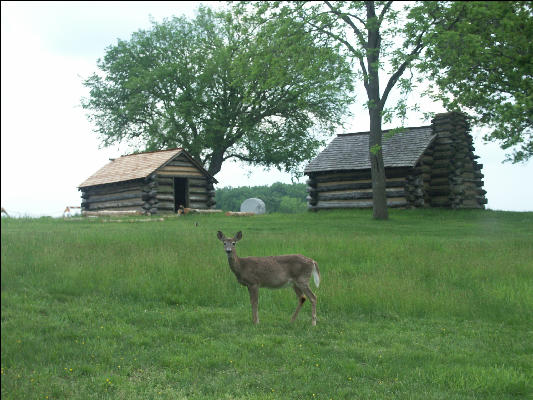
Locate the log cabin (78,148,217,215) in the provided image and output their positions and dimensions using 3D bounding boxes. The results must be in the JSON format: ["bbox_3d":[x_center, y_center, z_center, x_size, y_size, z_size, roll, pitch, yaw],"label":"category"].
[{"bbox_3d":[-6.360,-0.947,53.092,5.500,3.400,5.300,-2,-1,42],"label":"log cabin"}]

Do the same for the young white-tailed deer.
[{"bbox_3d":[0.025,0.972,12.000,1.280,1.170,0.380,-1,-1,7],"label":"young white-tailed deer"}]

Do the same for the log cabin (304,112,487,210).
[{"bbox_3d":[5.838,-1.615,42.547,6.600,4.050,5.100,-2,-1,40],"label":"log cabin"}]

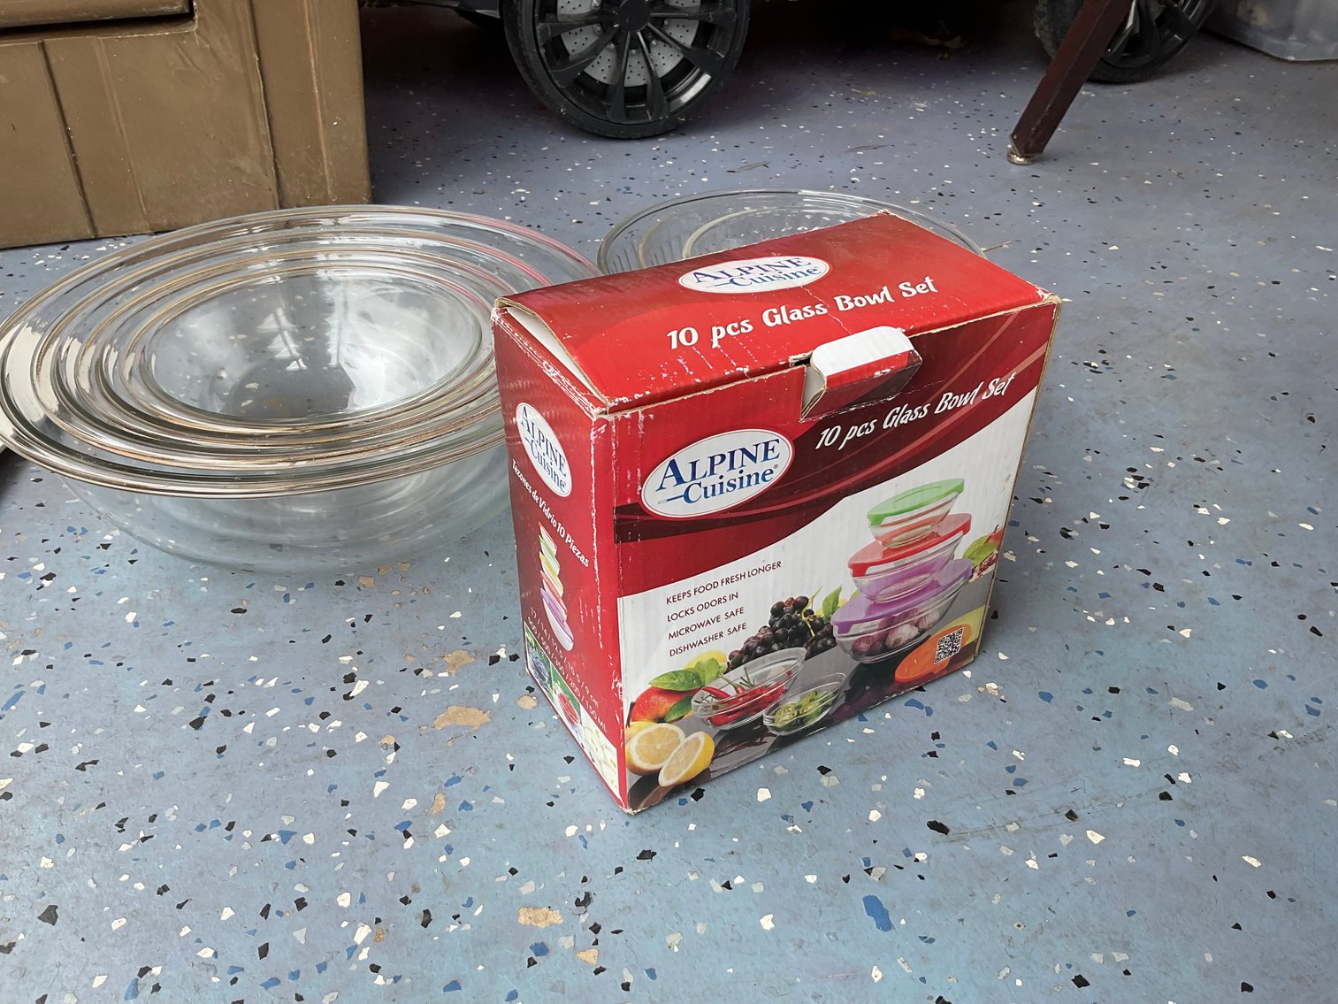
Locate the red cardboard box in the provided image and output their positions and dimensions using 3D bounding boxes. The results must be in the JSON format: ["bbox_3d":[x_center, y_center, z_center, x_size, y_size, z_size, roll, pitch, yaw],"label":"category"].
[{"bbox_3d":[0.038,0.000,0.455,0.180,0.179,0.093,-18,40,-25],"label":"red cardboard box"}]

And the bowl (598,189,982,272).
[{"bbox_3d":[0.071,-0.100,0.667,0.224,0.096,0.224,1,36,-1],"label":"bowl"}]

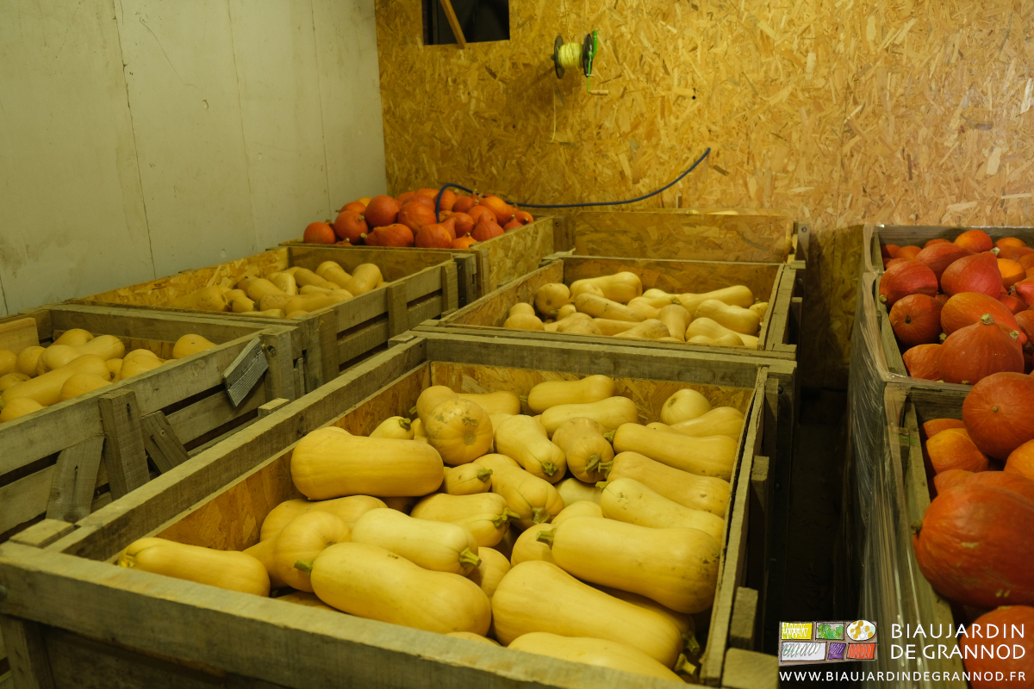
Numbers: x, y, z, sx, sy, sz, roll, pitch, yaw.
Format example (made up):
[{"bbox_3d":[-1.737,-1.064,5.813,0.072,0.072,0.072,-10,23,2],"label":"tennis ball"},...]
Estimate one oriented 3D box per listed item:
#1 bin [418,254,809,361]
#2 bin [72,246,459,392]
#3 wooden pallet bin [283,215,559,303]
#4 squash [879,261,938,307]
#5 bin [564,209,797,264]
[{"bbox_3d":[0.409,0.359,2.672,0.999,1.100,1.203,5,18,20],"label":"bin"},{"bbox_3d":[-0.853,0.263,3.117,0.999,1.100,1.203,5,18,21],"label":"bin"},{"bbox_3d":[-0.395,-0.077,4.228,0.999,1.100,1.203,5,18,20],"label":"wooden pallet bin"},{"bbox_3d":[1.177,-0.180,2.330,0.178,0.158,0.158,-29,15,-29],"label":"squash"},{"bbox_3d":[0.838,0.025,3.766,0.999,1.100,1.203,5,18,20],"label":"bin"}]

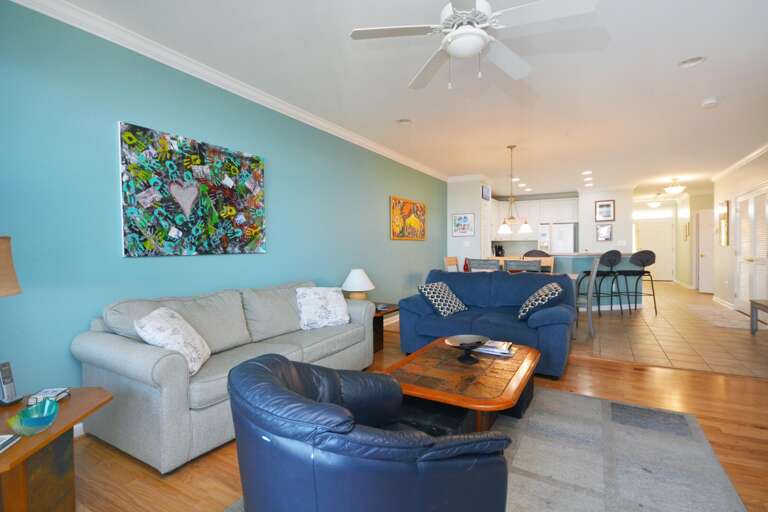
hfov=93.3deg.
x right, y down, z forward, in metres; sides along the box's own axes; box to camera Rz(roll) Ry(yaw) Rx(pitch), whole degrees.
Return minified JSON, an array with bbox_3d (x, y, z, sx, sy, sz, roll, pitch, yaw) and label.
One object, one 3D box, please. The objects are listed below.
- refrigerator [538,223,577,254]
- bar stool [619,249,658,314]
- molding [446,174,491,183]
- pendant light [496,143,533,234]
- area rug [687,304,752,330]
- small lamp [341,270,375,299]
[{"bbox_3d":[4.744,0.063,9.925,0.860,1.770,0.750,0,1,31],"label":"refrigerator"},{"bbox_3d":[4.417,0.449,6.347,0.480,1.120,0.520,0,1,-5],"label":"bar stool"},{"bbox_3d":[1.655,-1.609,7.584,0.720,0.110,0.090,0,2,31],"label":"molding"},{"bbox_3d":[1.982,-1.002,5.544,0.510,1.340,0.470,0,1,31],"label":"pendant light"},{"bbox_3d":[5.733,1.001,6.161,0.660,0.010,2.500,0,2,31],"label":"area rug"},{"bbox_3d":[-0.316,0.399,4.369,0.410,0.490,0.410,0,1,0],"label":"small lamp"}]

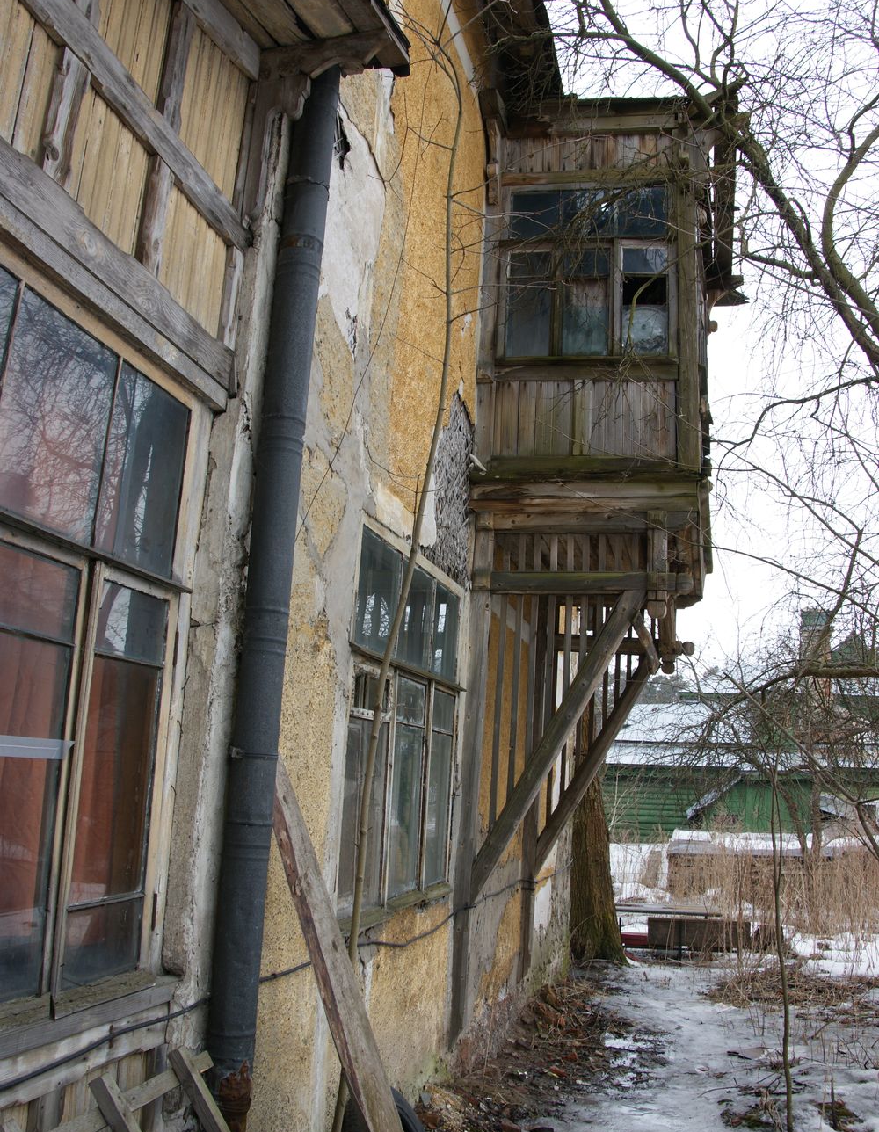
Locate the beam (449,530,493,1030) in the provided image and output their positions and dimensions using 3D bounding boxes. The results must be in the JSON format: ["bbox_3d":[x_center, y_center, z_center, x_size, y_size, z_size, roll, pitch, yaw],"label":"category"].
[{"bbox_3d":[0.222,1.279,6.157,0.100,3.105,0.130,0,-12,14],"label":"beam"}]

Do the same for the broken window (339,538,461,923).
[{"bbox_3d":[-0.154,0.832,5.084,0.090,1.593,1.931,0,-12,14],"label":"broken window"}]

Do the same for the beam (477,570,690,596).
[{"bbox_3d":[0.895,0.107,6.203,1.289,0.130,0.110,2,-12,9],"label":"beam"}]

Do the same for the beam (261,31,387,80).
[{"bbox_3d":[-0.355,-1.608,3.158,0.406,0.120,0.090,0,-12,14],"label":"beam"}]

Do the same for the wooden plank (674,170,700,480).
[{"bbox_3d":[1.573,-1.530,6.255,0.130,1.985,0.120,2,-12,9],"label":"wooden plank"}]

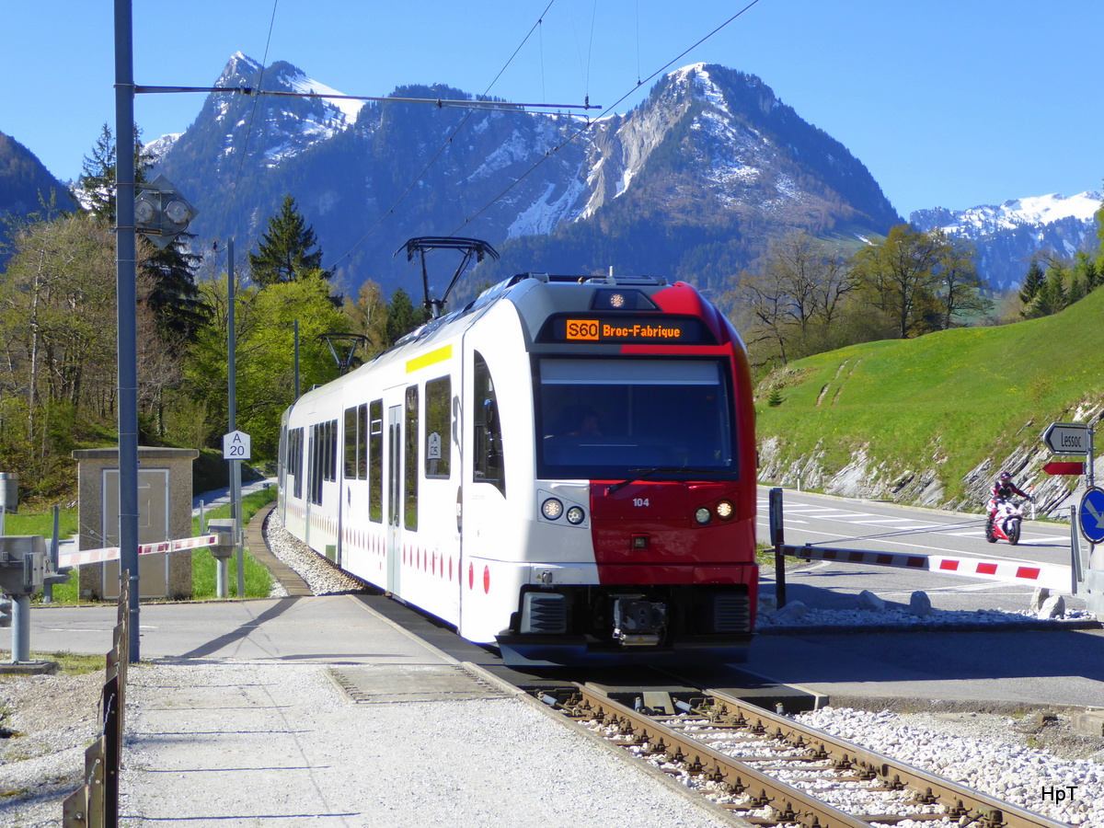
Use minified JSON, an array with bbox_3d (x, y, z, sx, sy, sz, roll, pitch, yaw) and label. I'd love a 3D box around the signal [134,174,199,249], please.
[{"bbox_3d":[-3.968,-2.052,25.600,0.780,0.770,0.250,0,-2,-3],"label":"signal"}]

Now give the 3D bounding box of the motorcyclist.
[{"bbox_3d":[10.914,2.121,60.200,0.880,1.450,0.780,0,-2,-12],"label":"motorcyclist"}]

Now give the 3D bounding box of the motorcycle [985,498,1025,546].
[{"bbox_3d":[10.779,2.541,60.000,0.720,1.130,2.040,3,-2,-12],"label":"motorcycle"}]

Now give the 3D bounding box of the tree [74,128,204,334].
[{"bbox_3d":[-17.119,-5.272,105.000,5.600,14.500,5.600,0,-2,0],"label":"tree"}]

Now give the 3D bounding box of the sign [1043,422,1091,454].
[{"bbox_3d":[5.532,0.272,27.100,0.060,0.345,1.250,-1,-2,31],"label":"sign"}]

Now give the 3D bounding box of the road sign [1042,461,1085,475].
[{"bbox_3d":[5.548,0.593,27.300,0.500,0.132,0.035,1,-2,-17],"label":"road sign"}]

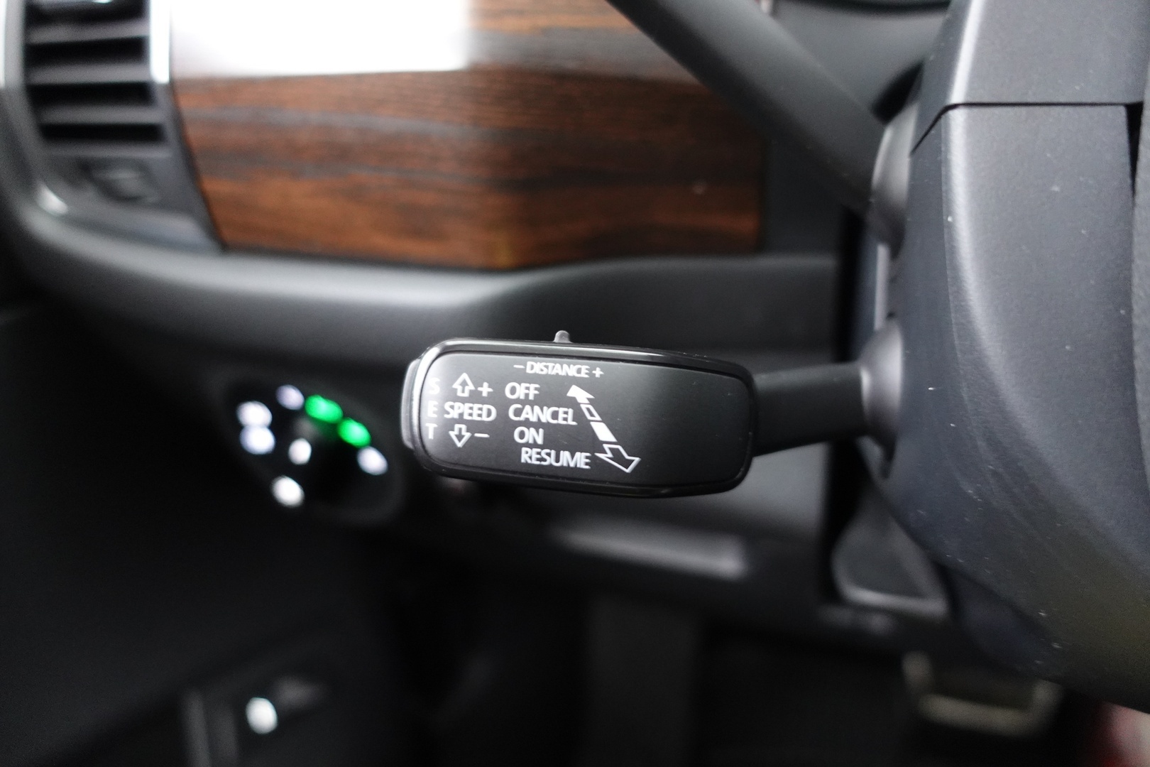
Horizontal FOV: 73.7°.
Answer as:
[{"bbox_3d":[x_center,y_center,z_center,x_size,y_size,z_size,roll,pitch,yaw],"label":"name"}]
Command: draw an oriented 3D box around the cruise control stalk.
[{"bbox_3d":[0.016,0.008,0.174,0.107,0.033,0.030,1,-7,-12],"label":"cruise control stalk"}]

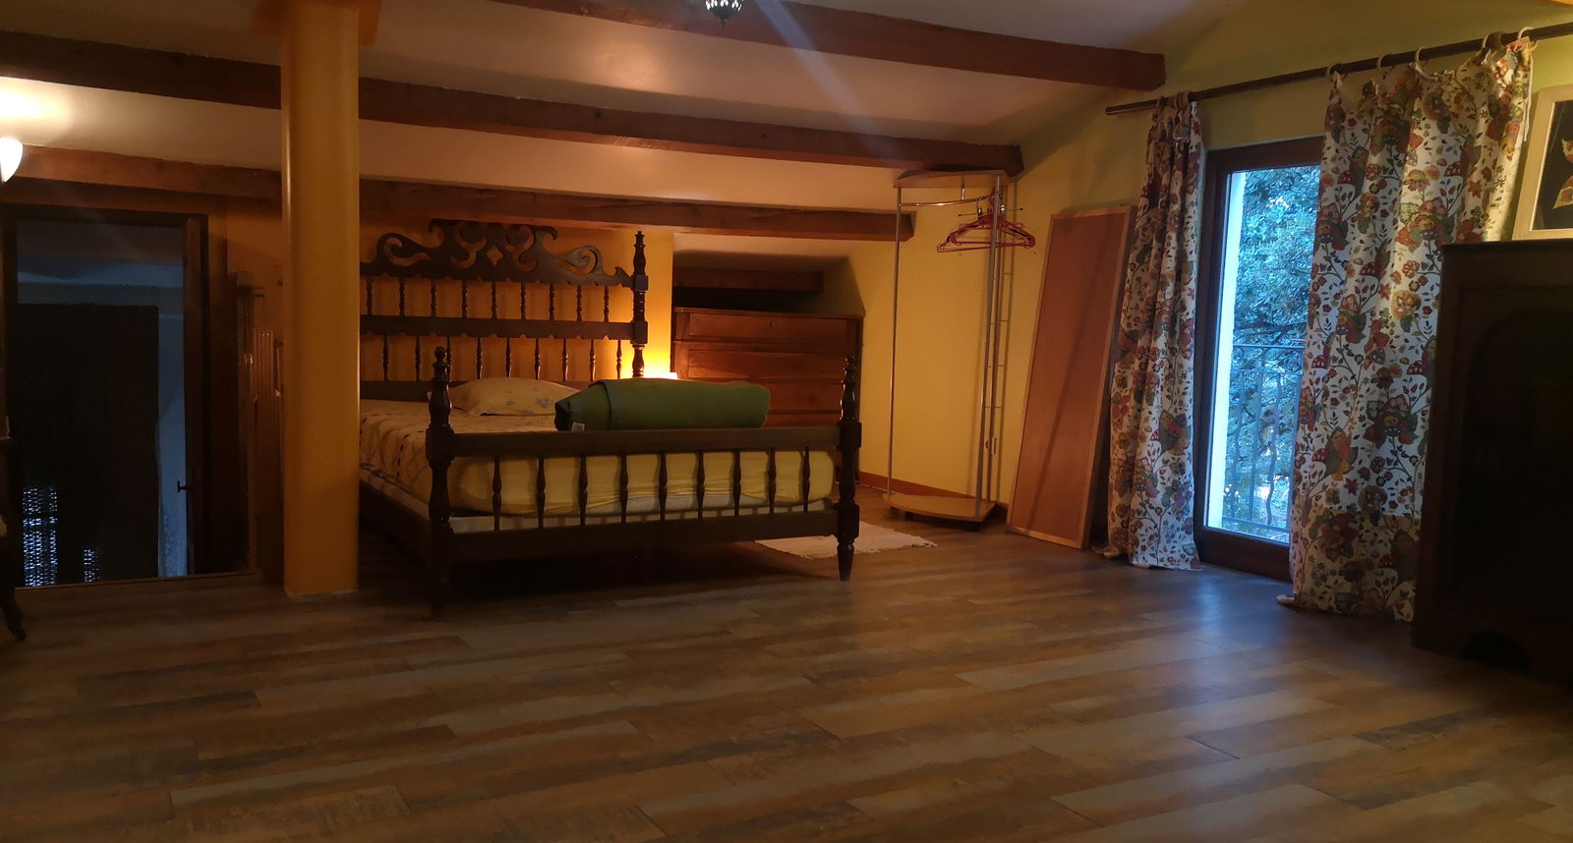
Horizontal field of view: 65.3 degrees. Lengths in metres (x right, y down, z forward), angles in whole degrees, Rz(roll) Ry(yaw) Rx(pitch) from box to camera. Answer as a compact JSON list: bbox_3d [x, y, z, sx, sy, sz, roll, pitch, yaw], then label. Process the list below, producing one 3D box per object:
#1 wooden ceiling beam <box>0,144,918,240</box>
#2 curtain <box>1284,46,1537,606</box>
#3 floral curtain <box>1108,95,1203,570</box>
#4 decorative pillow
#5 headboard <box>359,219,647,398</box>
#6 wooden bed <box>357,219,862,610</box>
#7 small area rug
[{"bbox_3d":[-1.297,-1.066,5.956,4.675,0.165,0.165,-2,6,-29],"label":"wooden ceiling beam"},{"bbox_3d":[2.205,-0.275,4.402,0.176,2.035,0.781,-2,6,-29],"label":"curtain"},{"bbox_3d":[1.650,-0.388,5.396,0.165,2.035,0.484,-2,6,-29],"label":"floral curtain"},{"bbox_3d":[-1.267,-0.138,5.858,0.726,0.143,0.616,-2,6,-29],"label":"decorative pillow"},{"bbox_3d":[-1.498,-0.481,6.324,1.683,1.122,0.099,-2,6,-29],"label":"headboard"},{"bbox_3d":[-0.987,-0.194,5.464,1.694,1.507,2.178,-1,6,-28],"label":"wooden bed"},{"bbox_3d":[0.121,0.532,6.022,0.737,0.017,1.122,-2,6,-29],"label":"small area rug"}]

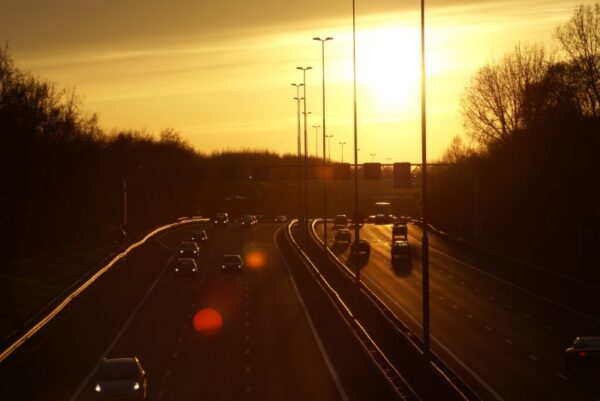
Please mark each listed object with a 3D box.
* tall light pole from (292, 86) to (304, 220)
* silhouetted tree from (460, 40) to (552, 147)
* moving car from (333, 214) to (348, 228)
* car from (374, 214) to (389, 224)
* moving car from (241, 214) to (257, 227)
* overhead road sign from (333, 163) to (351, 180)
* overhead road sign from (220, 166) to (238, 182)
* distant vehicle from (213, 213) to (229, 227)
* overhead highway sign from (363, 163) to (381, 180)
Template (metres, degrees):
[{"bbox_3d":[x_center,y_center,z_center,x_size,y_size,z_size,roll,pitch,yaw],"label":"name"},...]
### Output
[{"bbox_3d":[-0.201,-7.280,465.000,1.950,21.600,0.400,-1,0,0],"label":"tall light pole"},{"bbox_3d":[22.931,-7.811,335.000,10.000,19.500,9.500,-1,0,0],"label":"silhouetted tree"},{"bbox_3d":[6.191,3.178,450.000,1.720,1.800,4.400,-1,0,0],"label":"moving car"},{"bbox_3d":[13.134,3.118,485.000,1.850,1.650,4.500,-1,0,0],"label":"car"},{"bbox_3d":[-7.242,3.065,428.000,1.800,1.600,4.400,-1,0,0],"label":"moving car"},{"bbox_3d":[4.813,-3.277,344.000,1.850,1.850,0.400,-1,1,-1],"label":"overhead road sign"},{"bbox_3d":[-8.044,-2.979,344.000,1.850,1.800,0.400,-1,1,-1],"label":"overhead road sign"},{"bbox_3d":[-11.325,2.878,432.000,1.800,1.850,4.500,-1,0,0],"label":"distant vehicle"},{"bbox_3d":[8.285,-3.312,344.000,1.850,1.800,0.400,-1,1,-1],"label":"overhead highway sign"}]

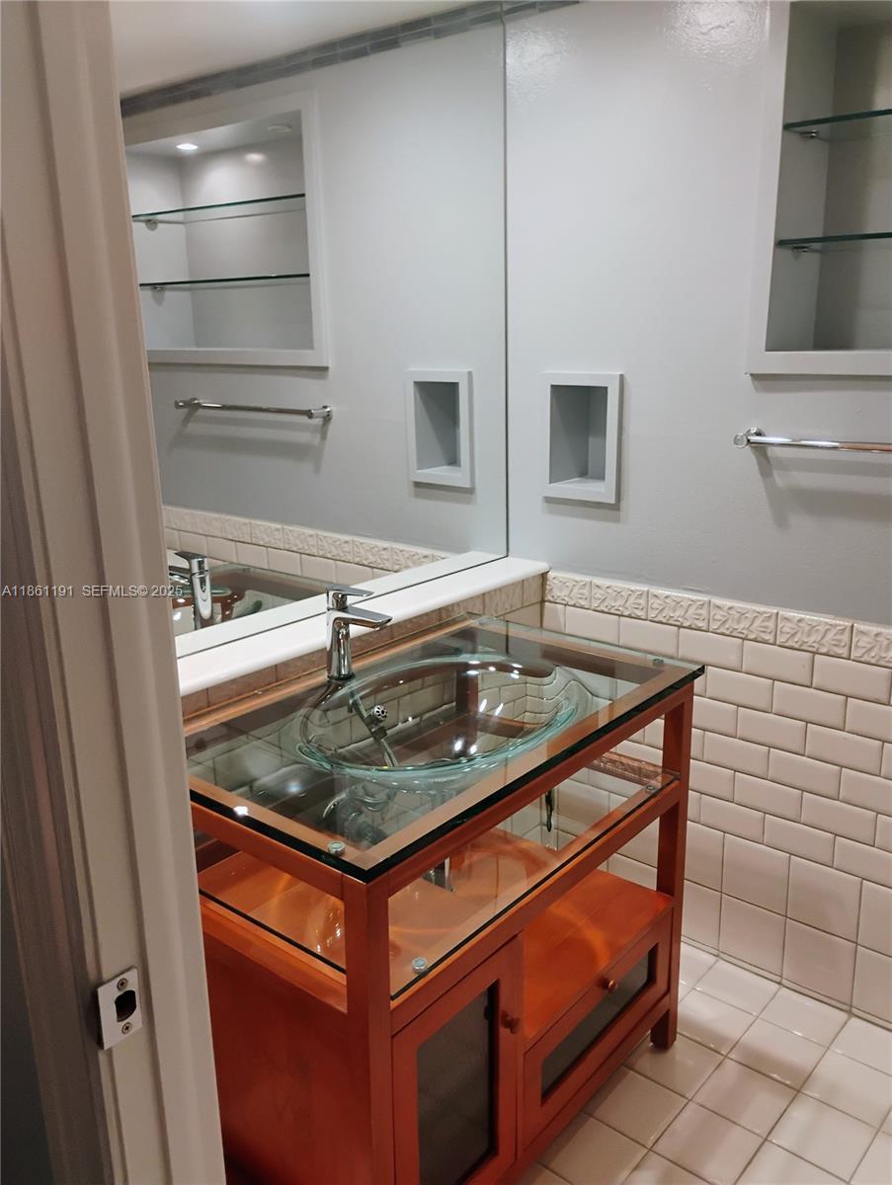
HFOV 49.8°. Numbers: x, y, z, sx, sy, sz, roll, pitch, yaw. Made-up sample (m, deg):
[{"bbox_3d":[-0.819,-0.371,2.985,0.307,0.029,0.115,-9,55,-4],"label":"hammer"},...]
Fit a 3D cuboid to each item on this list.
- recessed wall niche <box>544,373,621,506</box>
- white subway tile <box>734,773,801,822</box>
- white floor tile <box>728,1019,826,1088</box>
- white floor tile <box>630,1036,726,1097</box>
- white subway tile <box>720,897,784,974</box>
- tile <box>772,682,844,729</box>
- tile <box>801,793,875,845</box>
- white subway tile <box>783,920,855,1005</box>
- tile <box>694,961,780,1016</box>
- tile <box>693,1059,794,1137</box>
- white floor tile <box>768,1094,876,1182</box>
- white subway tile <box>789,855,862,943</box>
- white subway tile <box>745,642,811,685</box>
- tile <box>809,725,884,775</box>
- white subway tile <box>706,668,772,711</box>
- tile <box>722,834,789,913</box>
[{"bbox_3d":[0.363,-0.376,2.288,0.204,0.290,0.158,11,20,40],"label":"recessed wall niche"},{"bbox_3d":[0.713,0.452,2.124,0.152,0.076,0.010,11,19,40],"label":"white subway tile"},{"bbox_3d":[0.689,0.961,1.998,0.152,0.010,0.152,11,19,40],"label":"white floor tile"},{"bbox_3d":[0.472,0.970,1.985,0.152,0.010,0.152,11,19,40],"label":"white floor tile"},{"bbox_3d":[0.711,0.789,2.223,0.152,0.152,0.010,11,19,40],"label":"white subway tile"},{"bbox_3d":[0.763,0.236,2.013,0.152,0.075,0.009,11,20,40],"label":"tile"},{"bbox_3d":[0.828,0.474,2.022,0.152,0.077,0.009,11,20,40],"label":"tile"},{"bbox_3d":[0.826,0.812,2.123,0.152,0.152,0.010,11,19,40],"label":"white subway tile"},{"bbox_3d":[0.667,0.905,2.195,0.151,0.009,0.130,11,20,40],"label":"tile"},{"bbox_3d":[0.586,0.991,1.882,0.151,0.009,0.151,11,20,40],"label":"tile"},{"bbox_3d":[0.701,1.014,1.783,0.151,0.009,0.151,11,20,40],"label":"white floor tile"},{"bbox_3d":[0.822,0.662,2.082,0.152,0.155,0.009,11,20,40],"label":"white subway tile"},{"bbox_3d":[0.707,0.149,2.043,0.152,0.076,0.010,11,19,40],"label":"white subway tile"},{"bbox_3d":[0.824,0.323,1.982,0.152,0.075,0.009,11,20,40],"label":"tile"},{"bbox_3d":[0.648,0.213,2.116,0.152,0.076,0.010,11,19,40],"label":"white subway tile"},{"bbox_3d":[0.707,0.639,2.183,0.152,0.152,0.010,11,19,40],"label":"tile"}]

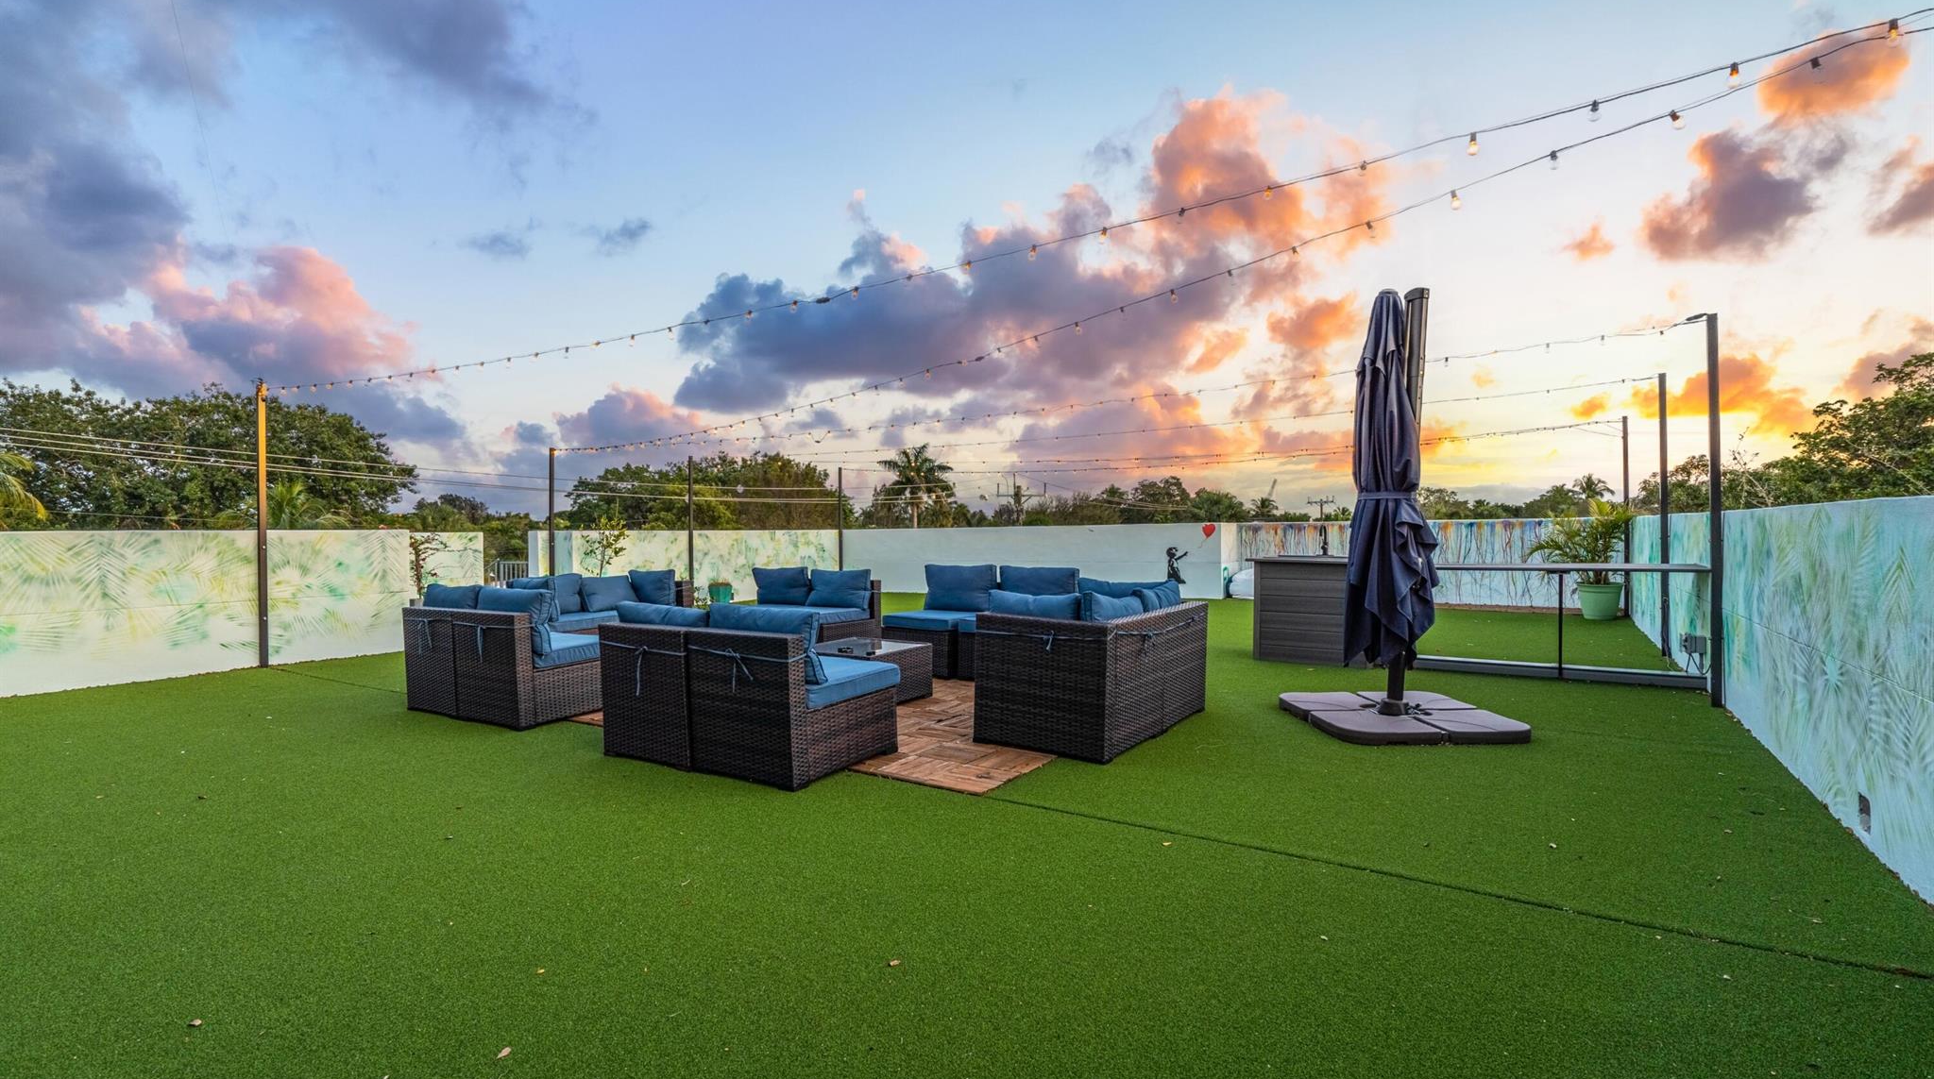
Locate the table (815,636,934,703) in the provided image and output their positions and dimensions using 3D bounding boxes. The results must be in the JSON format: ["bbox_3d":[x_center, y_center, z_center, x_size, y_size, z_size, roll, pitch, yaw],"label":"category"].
[{"bbox_3d":[-0.707,0.891,5.665,0.694,0.354,0.704,0,1,31],"label":"table"}]

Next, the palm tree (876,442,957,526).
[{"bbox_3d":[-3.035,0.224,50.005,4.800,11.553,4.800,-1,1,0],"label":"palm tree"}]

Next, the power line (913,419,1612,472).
[{"bbox_3d":[2.911,-1.189,12.294,10.437,0.319,0.096,-1,0,33],"label":"power line"}]

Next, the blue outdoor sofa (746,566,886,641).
[{"bbox_3d":[-1.479,0.629,7.495,1.225,0.788,0.767,-1,0,33],"label":"blue outdoor sofa"}]

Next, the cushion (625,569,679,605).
[{"bbox_3d":[-3.018,0.434,8.160,0.575,0.383,0.181,-1,0,28],"label":"cushion"}]

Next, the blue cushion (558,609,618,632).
[{"bbox_3d":[-3.455,0.685,7.483,0.596,0.117,0.618,-1,0,33],"label":"blue cushion"}]

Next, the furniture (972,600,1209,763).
[{"bbox_3d":[0.717,0.704,4.705,0.735,0.644,1.374,-1,0,33],"label":"furniture"}]

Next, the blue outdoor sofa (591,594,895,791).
[{"bbox_3d":[-1.106,0.701,4.357,1.294,0.770,0.797,0,1,31],"label":"blue outdoor sofa"}]

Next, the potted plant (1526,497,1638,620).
[{"bbox_3d":[7.031,0.198,9.800,1.171,1.374,1.086,-1,0,33],"label":"potted plant"}]

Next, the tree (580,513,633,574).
[{"bbox_3d":[-4.536,0.360,10.759,0.554,1.406,0.554,-1,0,33],"label":"tree"}]

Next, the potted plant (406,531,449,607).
[{"bbox_3d":[-5.950,0.498,9.389,0.561,1.183,0.561,-1,1,0],"label":"potted plant"}]

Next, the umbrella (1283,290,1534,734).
[{"bbox_3d":[2.384,-0.225,4.828,0.969,2.530,0.969,-1,1,0],"label":"umbrella"}]

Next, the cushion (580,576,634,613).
[{"bbox_3d":[-3.275,0.476,7.859,0.153,0.367,0.571,-17,-8,30],"label":"cushion"}]

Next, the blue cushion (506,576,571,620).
[{"bbox_3d":[-3.507,0.481,6.783,0.571,0.377,0.153,0,13,31],"label":"blue cushion"}]

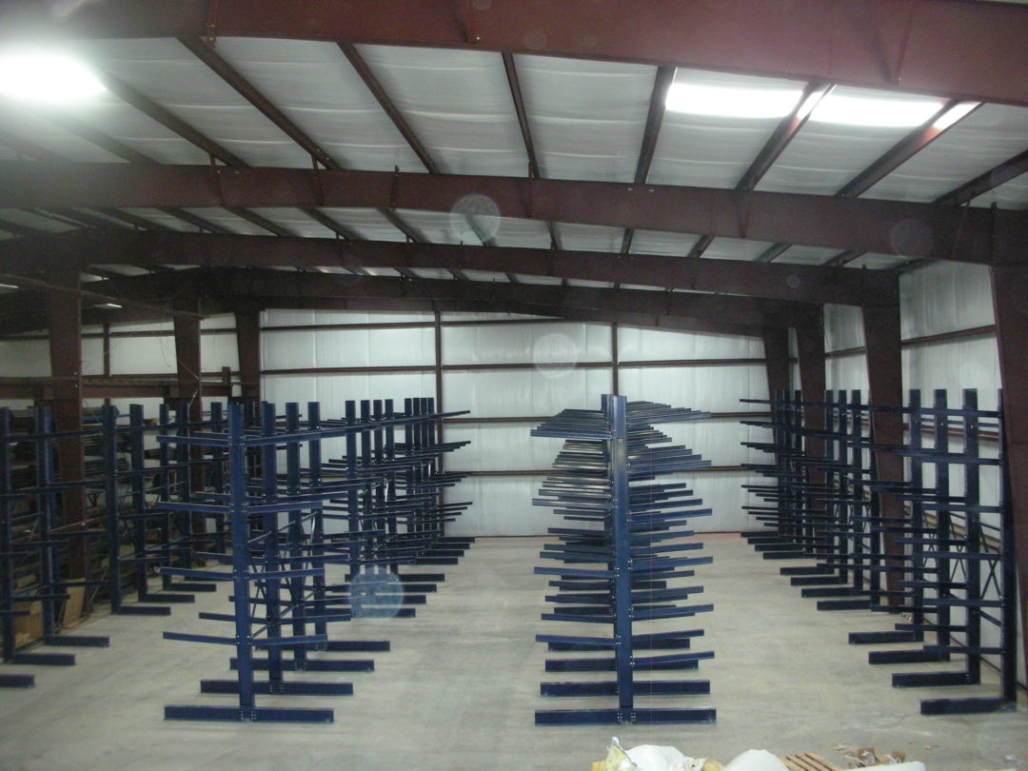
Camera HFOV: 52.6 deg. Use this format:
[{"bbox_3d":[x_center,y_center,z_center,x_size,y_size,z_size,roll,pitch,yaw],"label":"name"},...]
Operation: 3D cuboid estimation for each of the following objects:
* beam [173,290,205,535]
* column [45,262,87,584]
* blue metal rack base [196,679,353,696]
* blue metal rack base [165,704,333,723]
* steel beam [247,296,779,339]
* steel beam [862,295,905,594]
[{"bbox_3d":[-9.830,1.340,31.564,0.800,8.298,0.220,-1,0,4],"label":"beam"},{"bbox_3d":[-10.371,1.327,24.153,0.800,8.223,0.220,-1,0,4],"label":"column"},{"bbox_3d":[-3.997,5.088,17.500,2.597,0.200,0.140,-1,0,6],"label":"blue metal rack base"},{"bbox_3d":[-4.065,5.052,15.950,2.633,0.200,0.140,-1,0,6],"label":"blue metal rack base"},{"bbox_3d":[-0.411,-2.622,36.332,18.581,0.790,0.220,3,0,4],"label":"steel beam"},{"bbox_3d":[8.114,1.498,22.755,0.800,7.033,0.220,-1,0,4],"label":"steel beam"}]

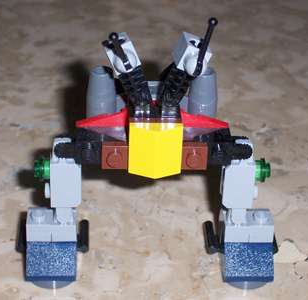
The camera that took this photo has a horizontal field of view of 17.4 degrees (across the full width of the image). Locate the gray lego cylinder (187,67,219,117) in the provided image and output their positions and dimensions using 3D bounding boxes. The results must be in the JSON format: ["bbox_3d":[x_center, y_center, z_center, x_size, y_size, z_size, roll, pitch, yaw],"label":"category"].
[{"bbox_3d":[0.015,-0.017,0.302,0.008,0.017,0.008,0,29,0],"label":"gray lego cylinder"}]

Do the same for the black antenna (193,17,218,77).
[{"bbox_3d":[0.015,-0.030,0.289,0.004,0.018,0.004,17,13,1],"label":"black antenna"}]

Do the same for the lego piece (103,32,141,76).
[{"bbox_3d":[-0.009,-0.028,0.300,0.008,0.009,0.011,-22,26,0],"label":"lego piece"}]

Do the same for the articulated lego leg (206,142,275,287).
[{"bbox_3d":[0.027,0.019,0.312,0.022,0.049,0.018,0,32,0],"label":"articulated lego leg"}]

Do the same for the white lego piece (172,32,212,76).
[{"bbox_3d":[0.011,-0.028,0.298,0.008,0.009,0.011,17,28,-20],"label":"white lego piece"}]

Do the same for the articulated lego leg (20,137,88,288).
[{"bbox_3d":[-0.031,0.019,0.312,0.022,0.049,0.018,0,32,0],"label":"articulated lego leg"}]

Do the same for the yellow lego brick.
[{"bbox_3d":[0.000,0.000,0.296,0.016,0.016,0.008,0,24,0],"label":"yellow lego brick"}]

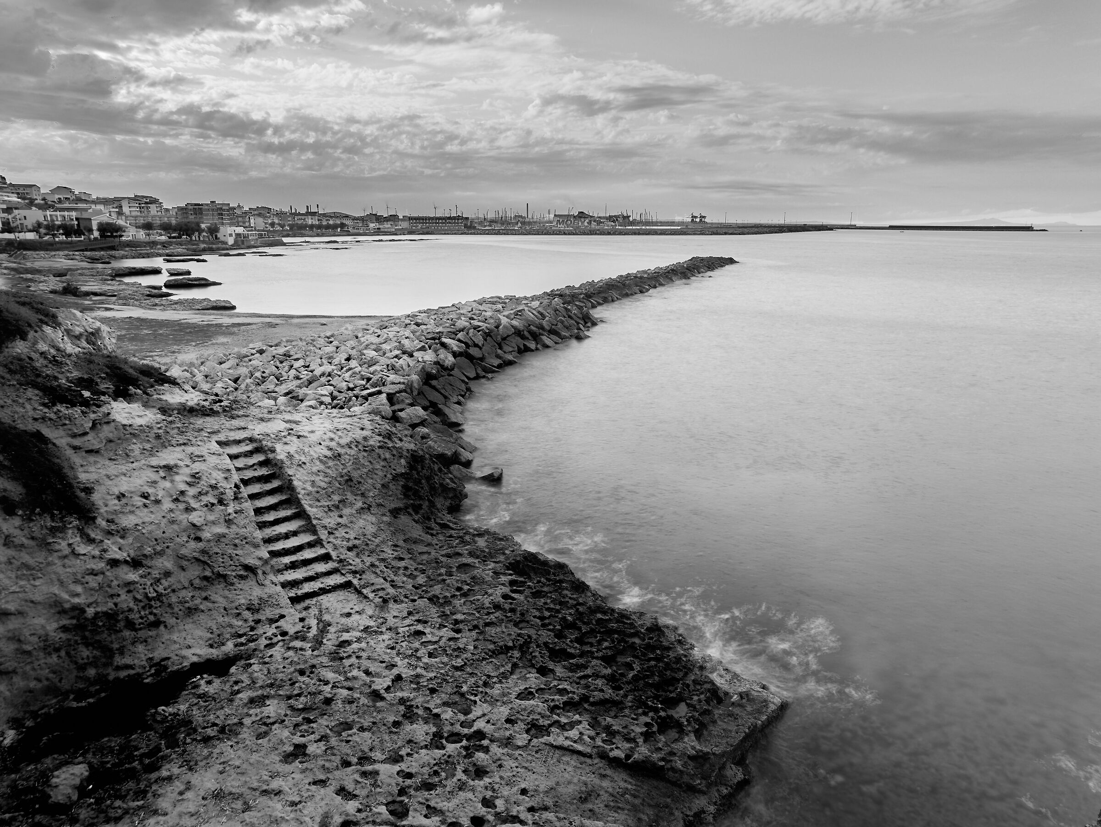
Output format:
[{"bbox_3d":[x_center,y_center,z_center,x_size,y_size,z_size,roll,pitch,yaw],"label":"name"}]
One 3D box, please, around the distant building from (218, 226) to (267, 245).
[{"bbox_3d":[-106.867,-61.678,265.167,6.600,5.880,14.800,11,18,38],"label":"distant building"}]

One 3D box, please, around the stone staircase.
[{"bbox_3d":[-5.599,2.000,15.127,1.150,2.136,4.229,-13,19,-42],"label":"stone staircase"}]

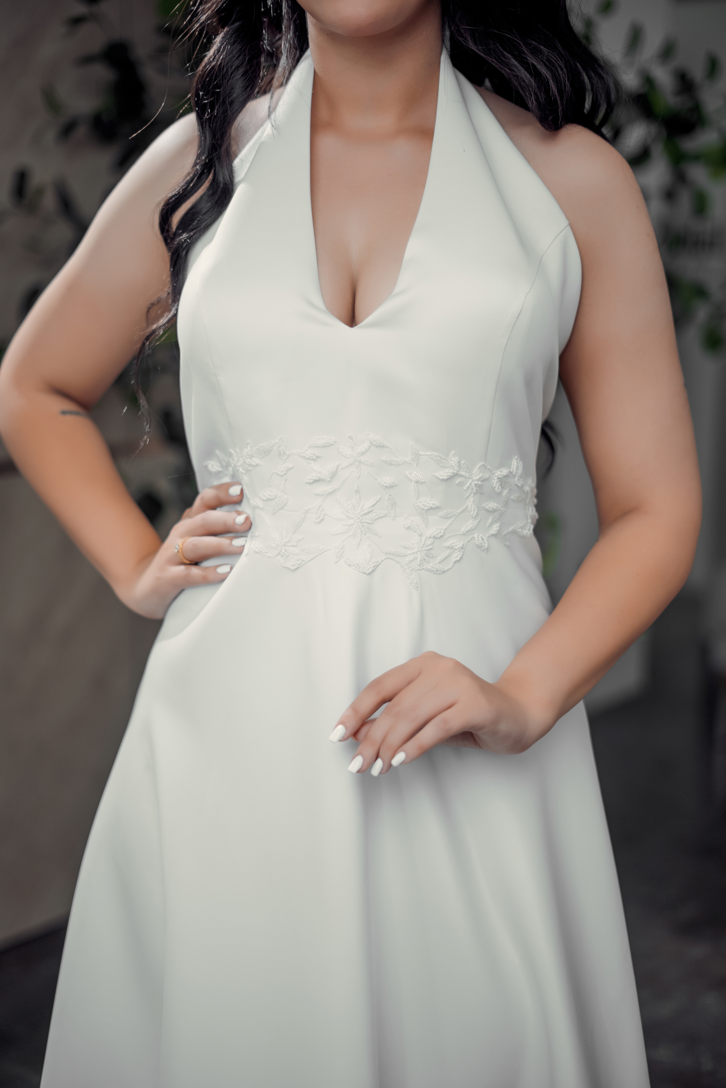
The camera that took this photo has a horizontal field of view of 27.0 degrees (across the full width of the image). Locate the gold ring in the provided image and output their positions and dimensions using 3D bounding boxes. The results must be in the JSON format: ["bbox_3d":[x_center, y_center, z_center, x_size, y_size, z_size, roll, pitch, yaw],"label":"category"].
[{"bbox_3d":[-0.137,0.005,1.189,0.024,0.021,0.004,5,-6,-30],"label":"gold ring"}]

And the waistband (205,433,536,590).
[{"bbox_3d":[0.006,-0.025,1.197,0.272,0.120,0.130,0,1,6],"label":"waistband"}]

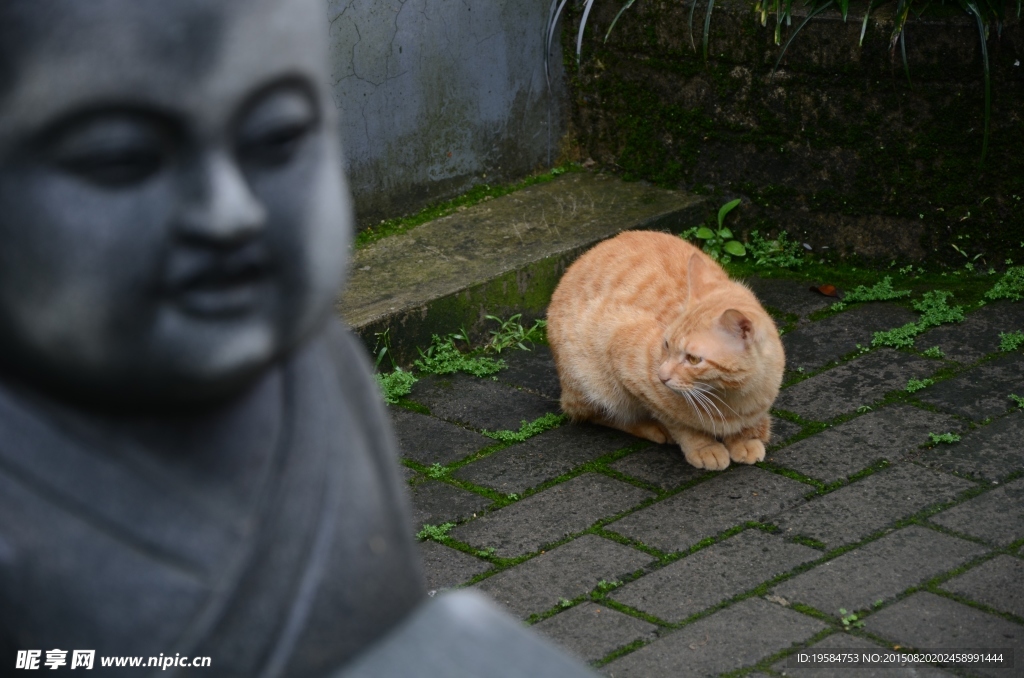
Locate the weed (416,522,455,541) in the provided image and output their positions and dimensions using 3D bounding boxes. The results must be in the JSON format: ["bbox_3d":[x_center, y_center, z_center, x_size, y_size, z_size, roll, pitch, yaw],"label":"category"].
[{"bbox_3d":[-0.075,0.189,4.088,0.037,0.009,0.016,-4,22,0],"label":"weed"}]

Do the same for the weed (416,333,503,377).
[{"bbox_3d":[-0.056,0.018,4.483,0.097,0.024,0.045,-4,22,0],"label":"weed"}]

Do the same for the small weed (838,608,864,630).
[{"bbox_3d":[0.314,0.259,3.852,0.022,0.013,0.018,-4,22,0],"label":"small weed"}]

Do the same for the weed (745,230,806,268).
[{"bbox_3d":[0.298,-0.102,4.715,0.061,0.028,0.042,-4,22,0],"label":"weed"}]

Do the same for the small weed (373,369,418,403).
[{"bbox_3d":[-0.122,0.050,4.415,0.045,0.023,0.037,-4,22,0],"label":"small weed"}]

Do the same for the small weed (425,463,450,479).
[{"bbox_3d":[-0.076,0.133,4.224,0.024,0.009,0.015,-4,22,0],"label":"small weed"}]

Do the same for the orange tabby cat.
[{"bbox_3d":[0.150,-0.003,4.269,0.165,0.200,0.290,-17,26,-29],"label":"orange tabby cat"}]

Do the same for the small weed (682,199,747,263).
[{"bbox_3d":[0.230,-0.123,4.738,0.068,0.058,0.041,-4,22,0],"label":"small weed"}]

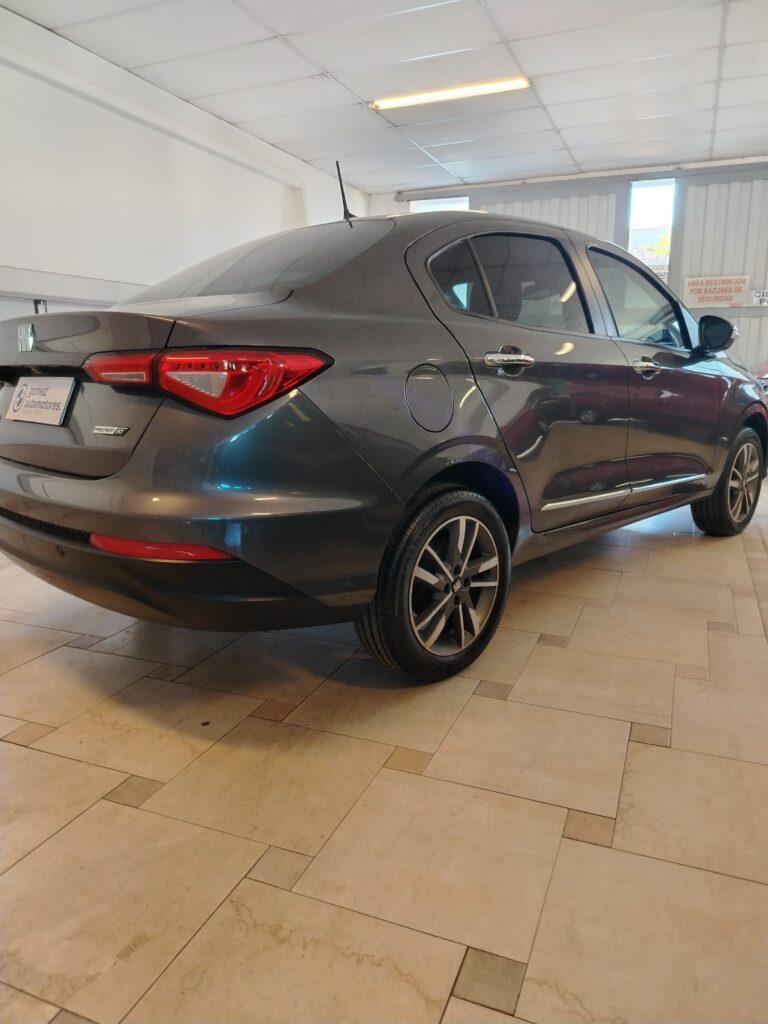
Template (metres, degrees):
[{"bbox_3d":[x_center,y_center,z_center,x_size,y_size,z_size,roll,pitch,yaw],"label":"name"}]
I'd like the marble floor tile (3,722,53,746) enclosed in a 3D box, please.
[{"bbox_3d":[-0.957,0.606,1.923,0.097,0.010,0.097,4,13,22],"label":"marble floor tile"}]

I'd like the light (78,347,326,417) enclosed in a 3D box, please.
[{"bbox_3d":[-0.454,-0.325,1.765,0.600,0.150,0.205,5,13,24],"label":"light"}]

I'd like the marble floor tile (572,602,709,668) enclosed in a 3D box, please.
[{"bbox_3d":[0.930,0.451,2.592,0.454,0.012,0.454,4,13,22],"label":"marble floor tile"}]

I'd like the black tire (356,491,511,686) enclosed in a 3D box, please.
[{"bbox_3d":[0.163,0.212,2.248,0.195,0.620,0.620,11,17,44],"label":"black tire"}]

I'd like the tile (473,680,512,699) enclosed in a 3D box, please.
[{"bbox_3d":[0.333,0.550,2.166,0.099,0.012,0.099,4,13,22],"label":"tile"}]

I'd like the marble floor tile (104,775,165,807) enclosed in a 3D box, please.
[{"bbox_3d":[-0.590,0.666,1.687,0.099,0.012,0.099,4,13,22],"label":"marble floor tile"}]

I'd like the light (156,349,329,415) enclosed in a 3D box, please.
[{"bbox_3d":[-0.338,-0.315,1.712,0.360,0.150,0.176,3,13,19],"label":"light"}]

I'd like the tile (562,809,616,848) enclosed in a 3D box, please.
[{"bbox_3d":[0.438,0.674,1.505,0.097,0.010,0.097,4,13,22],"label":"tile"}]

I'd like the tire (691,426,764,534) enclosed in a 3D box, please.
[{"bbox_3d":[1.922,-0.171,3.966,0.605,0.605,0.200,-12,17,-43],"label":"tire"}]

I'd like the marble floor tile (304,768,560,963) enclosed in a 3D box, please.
[{"bbox_3d":[0.118,0.701,1.475,0.454,0.012,0.454,4,13,22],"label":"marble floor tile"}]

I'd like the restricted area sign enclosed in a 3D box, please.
[{"bbox_3d":[3.314,-2.190,7.089,0.568,0.295,0.010,4,13,22],"label":"restricted area sign"}]

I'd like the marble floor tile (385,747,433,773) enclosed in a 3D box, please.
[{"bbox_3d":[0.062,0.631,1.786,0.101,0.012,0.101,4,13,22],"label":"marble floor tile"}]

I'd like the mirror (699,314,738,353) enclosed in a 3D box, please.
[{"bbox_3d":[1.540,-0.822,3.268,0.115,0.165,0.178,-12,17,-43],"label":"mirror"}]

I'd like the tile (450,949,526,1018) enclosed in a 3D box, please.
[{"bbox_3d":[0.173,0.768,1.156,0.099,0.012,0.099,4,13,22],"label":"tile"}]

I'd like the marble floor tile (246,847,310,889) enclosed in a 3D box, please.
[{"bbox_3d":[-0.207,0.713,1.414,0.101,0.012,0.101,4,13,22],"label":"marble floor tile"}]

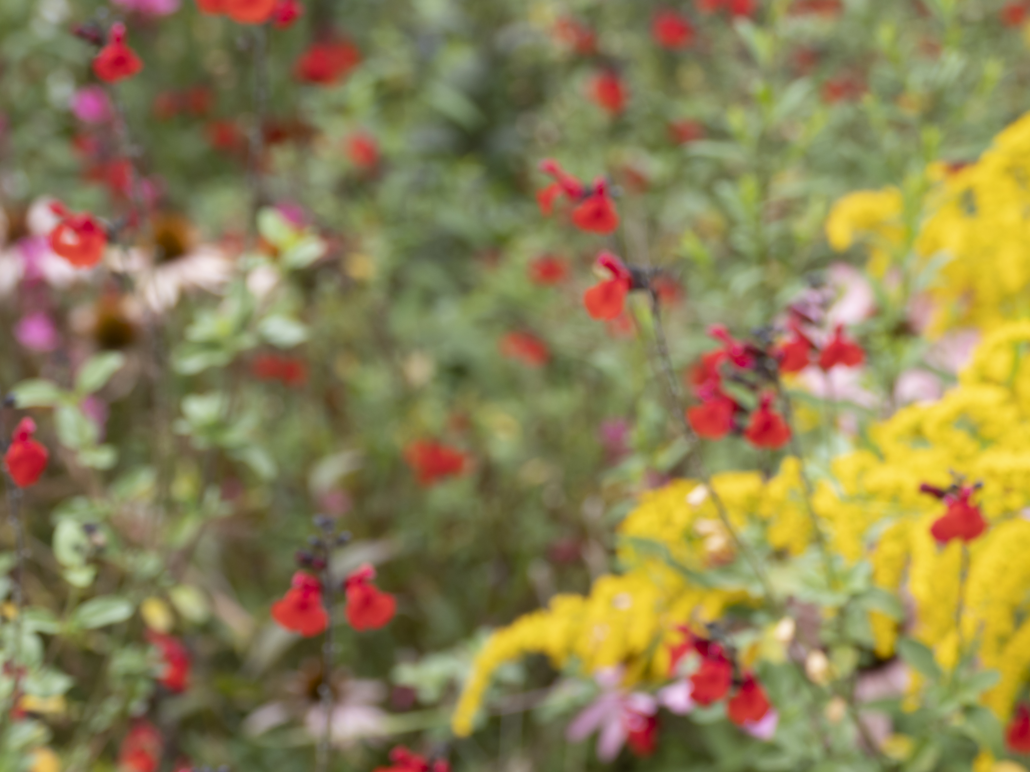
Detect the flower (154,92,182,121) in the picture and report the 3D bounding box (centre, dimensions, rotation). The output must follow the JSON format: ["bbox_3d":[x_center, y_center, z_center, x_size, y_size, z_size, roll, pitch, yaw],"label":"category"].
[{"bbox_3d":[-0.247,-0.199,1.900,0.019,0.021,0.020,3,14,11],"label":"flower"}]

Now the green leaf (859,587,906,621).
[{"bbox_3d":[0.167,0.099,1.220,0.021,0.007,0.014,21,38,8],"label":"green leaf"}]

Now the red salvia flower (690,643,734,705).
[{"bbox_3d":[0.088,0.129,1.200,0.019,0.025,0.023,5,21,14],"label":"red salvia flower"}]

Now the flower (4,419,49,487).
[{"bbox_3d":[-0.219,0.030,1.200,0.019,0.030,0.022,-2,14,-9],"label":"flower"}]

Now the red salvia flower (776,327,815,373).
[{"bbox_3d":[0.124,-0.016,1.183,0.018,0.022,0.019,8,21,20],"label":"red salvia flower"}]

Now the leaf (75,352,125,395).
[{"bbox_3d":[-0.194,-0.006,1.250,0.026,0.005,0.013,-35,62,-14],"label":"leaf"}]

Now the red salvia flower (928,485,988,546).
[{"bbox_3d":[0.193,0.056,1.170,0.025,0.026,0.024,1,14,3],"label":"red salvia flower"}]

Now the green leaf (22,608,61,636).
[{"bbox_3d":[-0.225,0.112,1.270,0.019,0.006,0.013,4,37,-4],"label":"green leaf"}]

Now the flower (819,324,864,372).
[{"bbox_3d":[0.142,-0.017,1.163,0.020,0.021,0.018,-3,20,-9],"label":"flower"}]

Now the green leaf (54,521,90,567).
[{"bbox_3d":[-0.204,0.073,1.230,0.014,0.023,0.005,-3,-25,15],"label":"green leaf"}]

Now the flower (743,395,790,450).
[{"bbox_3d":[0.115,0.016,1.220,0.020,0.024,0.023,-2,20,-5],"label":"flower"}]

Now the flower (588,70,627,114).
[{"bbox_3d":[0.056,-0.178,1.620,0.018,0.024,0.023,7,21,19],"label":"flower"}]

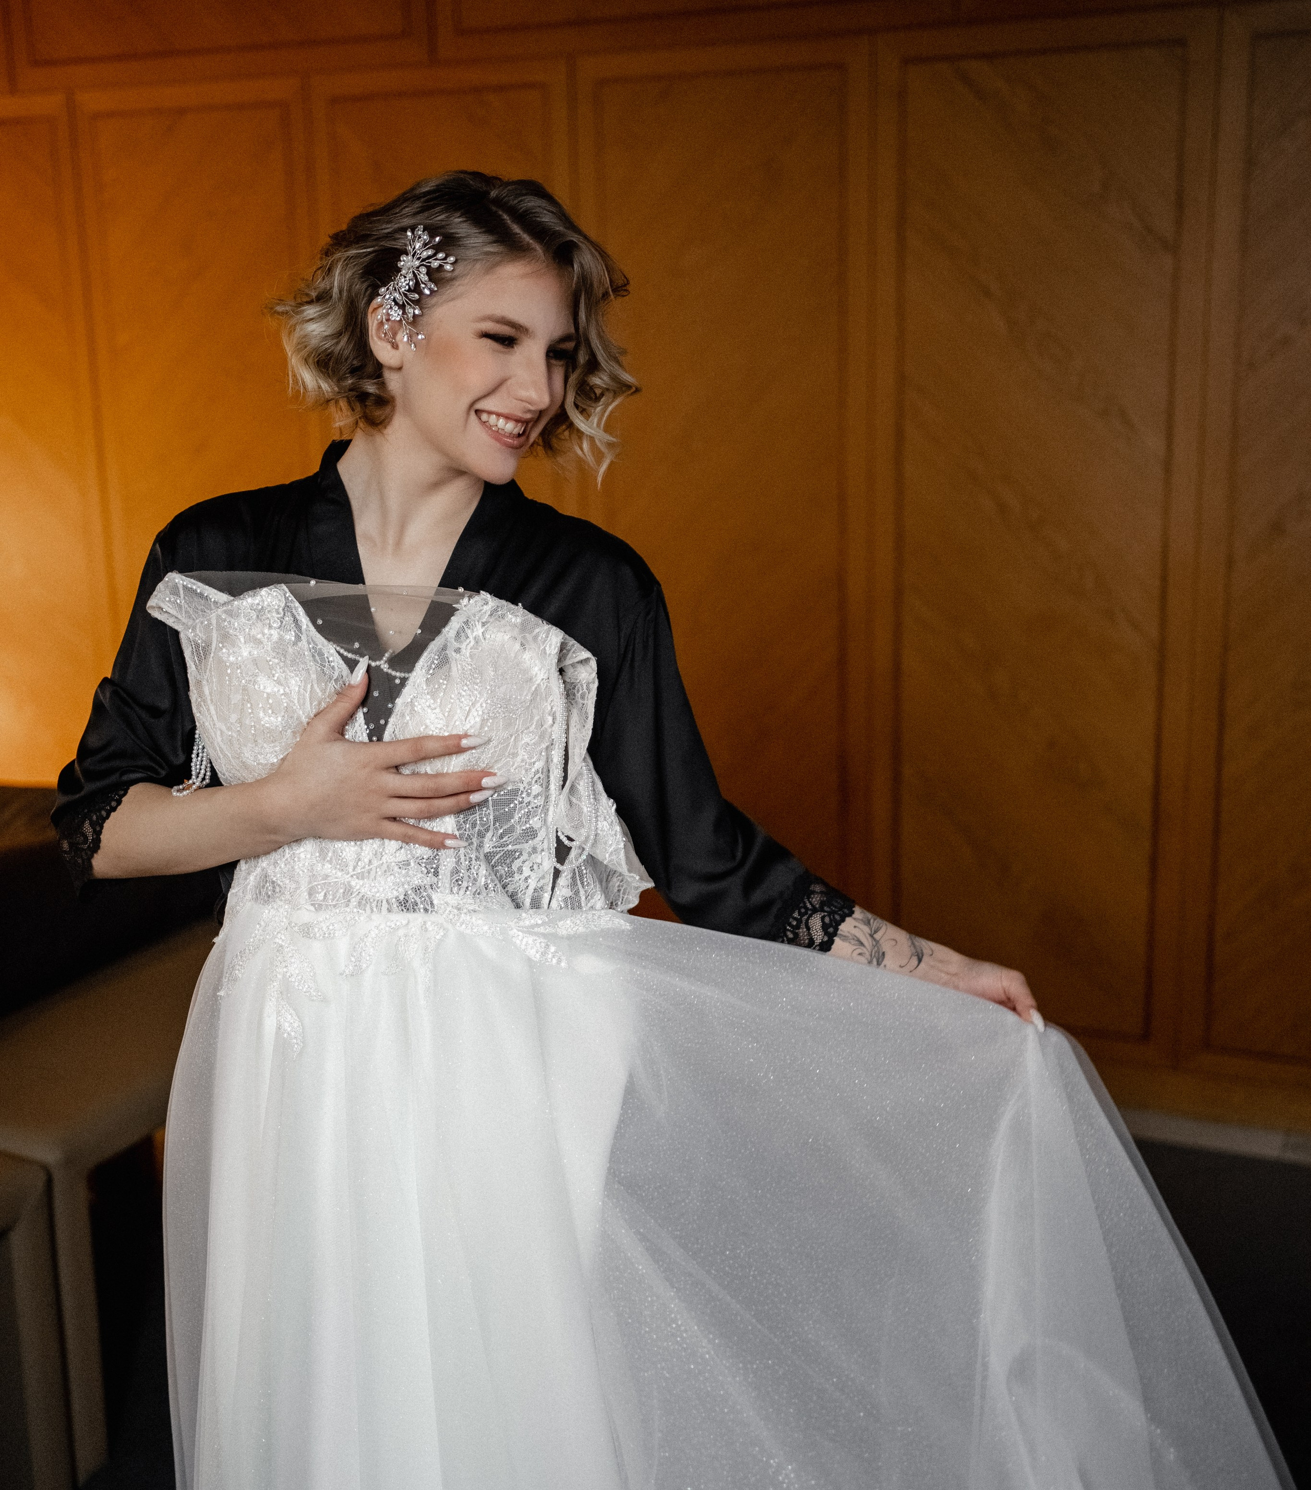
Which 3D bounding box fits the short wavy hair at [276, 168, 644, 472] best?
[{"bbox_3d":[-0.156,-0.351,1.566,0.245,0.230,0.245,6,11,-41],"label":"short wavy hair"}]

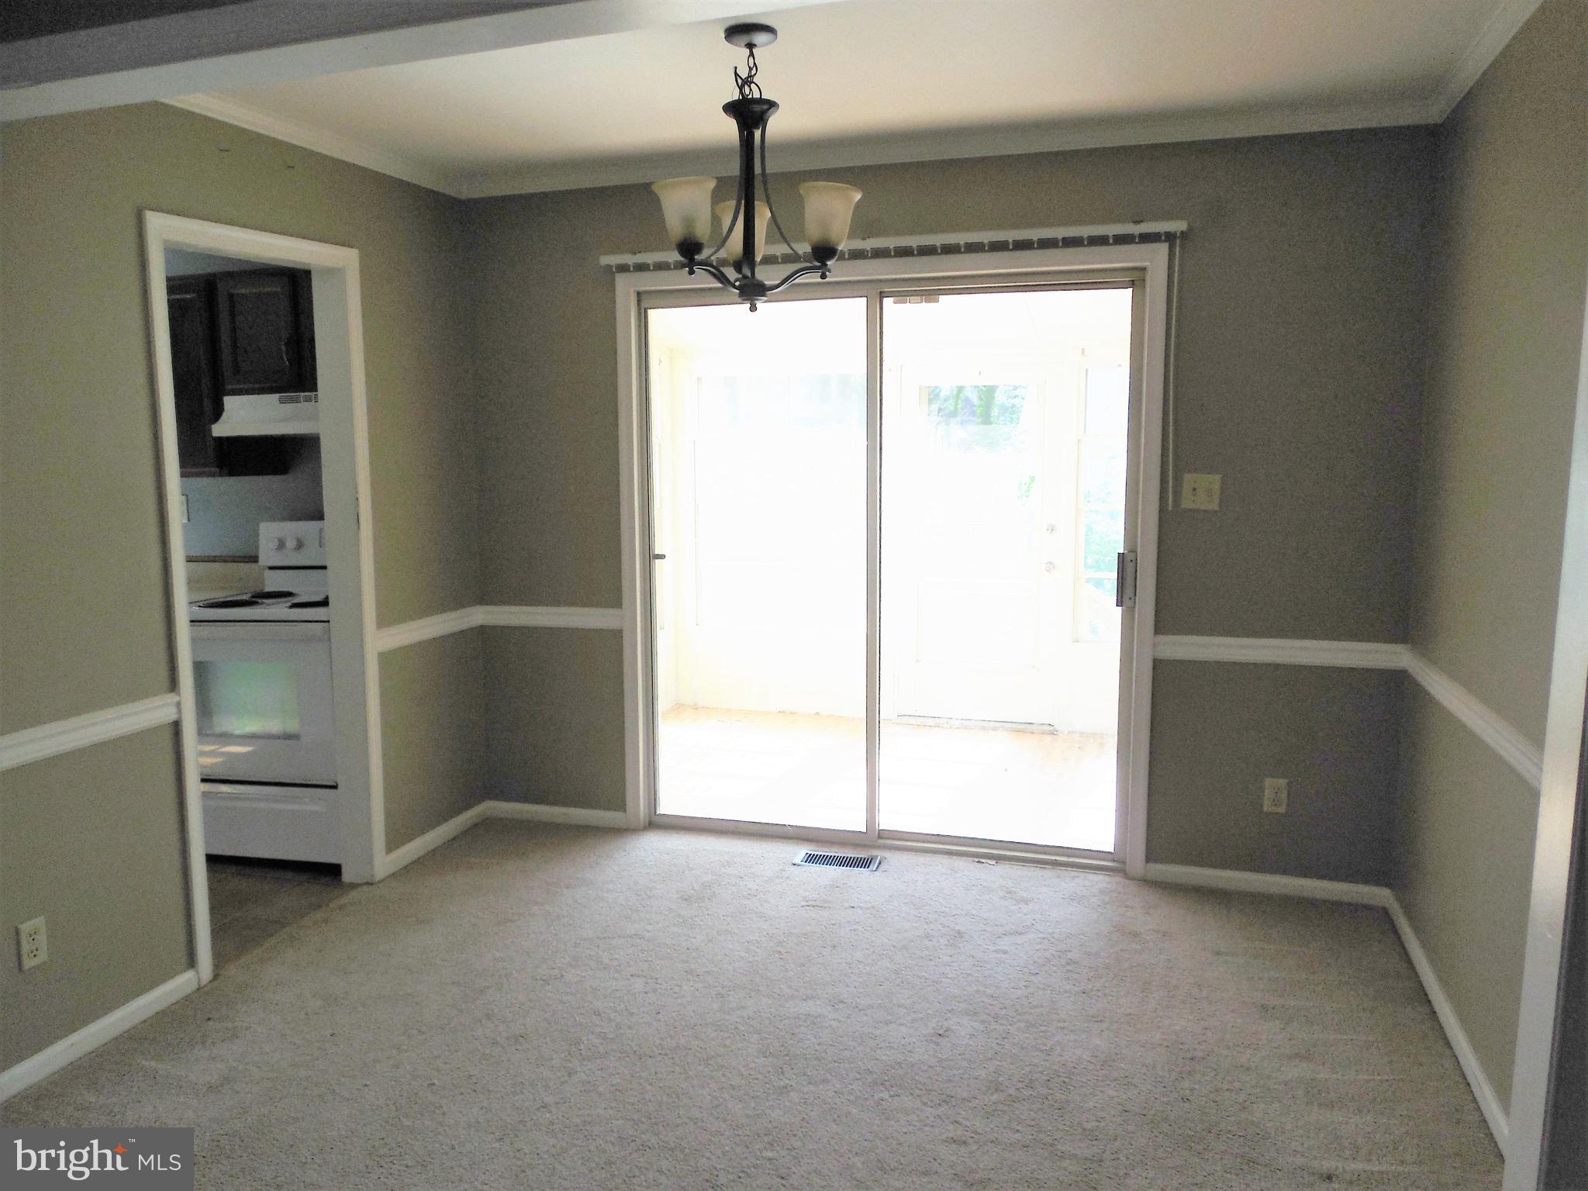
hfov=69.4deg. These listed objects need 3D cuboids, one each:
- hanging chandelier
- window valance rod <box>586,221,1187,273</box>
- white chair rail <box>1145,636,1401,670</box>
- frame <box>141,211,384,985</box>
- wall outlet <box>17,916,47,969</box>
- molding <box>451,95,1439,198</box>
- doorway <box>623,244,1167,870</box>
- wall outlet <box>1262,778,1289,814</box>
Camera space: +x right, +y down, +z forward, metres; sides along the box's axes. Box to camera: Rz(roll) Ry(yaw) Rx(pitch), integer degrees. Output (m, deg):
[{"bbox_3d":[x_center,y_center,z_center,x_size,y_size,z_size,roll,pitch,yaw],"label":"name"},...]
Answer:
[{"bbox_3d":[-0.093,-1.032,2.789,0.490,0.665,0.460,0,8,-2],"label":"hanging chandelier"},{"bbox_3d":[0.261,-1.166,3.870,2.020,0.065,0.060,2,8,18],"label":"window valance rod"},{"bbox_3d":[1.544,0.184,3.674,0.750,0.078,0.022,2,8,18],"label":"white chair rail"},{"bbox_3d":[-1.590,-0.018,3.468,0.140,2.100,0.810,2,8,18],"label":"frame"},{"bbox_3d":[-1.812,0.830,2.734,0.010,0.115,0.071,2,8,18],"label":"wall outlet"},{"bbox_3d":[0.329,-1.473,3.822,3.270,0.072,0.070,2,8,18],"label":"molding"},{"bbox_3d":[0.278,-0.110,4.080,1.930,2.100,0.100,2,8,18],"label":"doorway"},{"bbox_3d":[1.570,0.652,3.739,0.071,0.115,0.010,2,8,18],"label":"wall outlet"}]

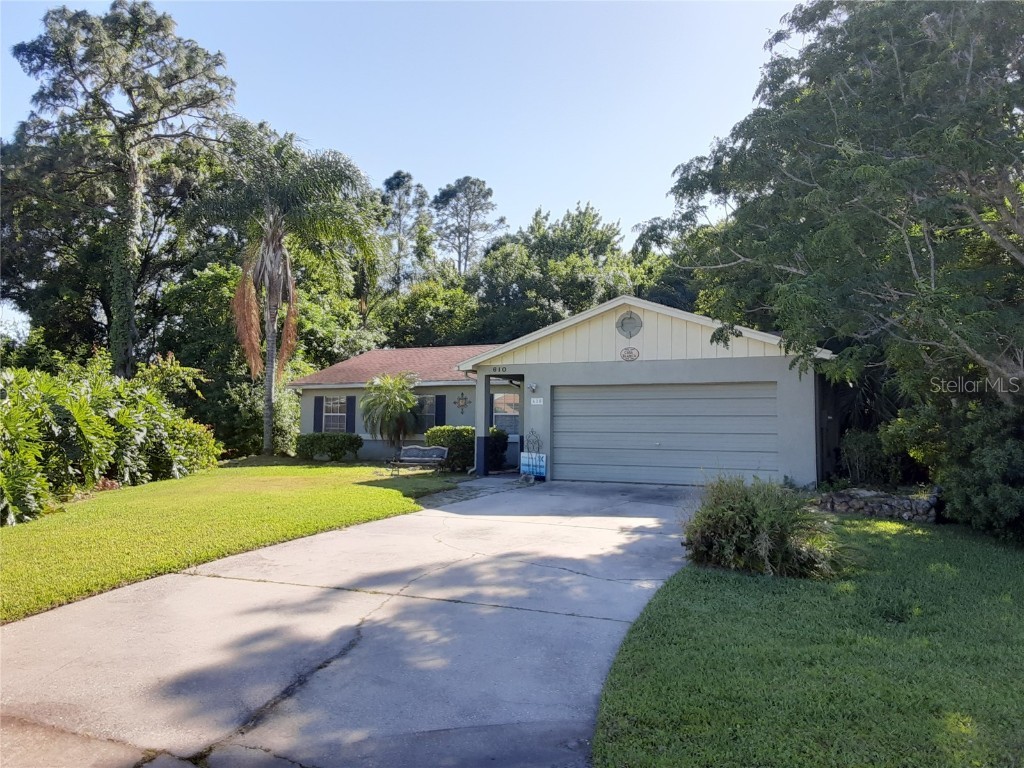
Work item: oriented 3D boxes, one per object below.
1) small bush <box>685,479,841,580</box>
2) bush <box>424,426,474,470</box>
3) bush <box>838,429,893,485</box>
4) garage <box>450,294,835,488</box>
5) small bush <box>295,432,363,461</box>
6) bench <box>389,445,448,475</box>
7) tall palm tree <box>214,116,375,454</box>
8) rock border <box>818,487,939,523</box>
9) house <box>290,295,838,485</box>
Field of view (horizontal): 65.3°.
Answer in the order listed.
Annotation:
[{"bbox_3d":[2.535,1.385,8.050,1.600,0.940,1.350,0,-2,11],"label":"small bush"},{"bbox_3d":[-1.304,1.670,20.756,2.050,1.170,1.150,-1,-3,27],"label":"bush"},{"bbox_3d":[7.013,1.450,15.800,1.100,1.150,1.050,-1,-3,27],"label":"bush"},{"bbox_3d":[3.892,0.228,19.815,8.280,4.000,6.650,-1,-3,27],"label":"garage"},{"bbox_3d":[-5.648,1.938,24.425,1.880,0.850,1.100,-1,-3,27],"label":"small bush"},{"bbox_3d":[-2.194,1.799,19.143,1.270,0.820,0.620,-1,-3,27],"label":"bench"},{"bbox_3d":[-8.042,-3.504,29.000,6.000,12.055,5.800,0,-2,0],"label":"tall palm tree"},{"bbox_3d":[5.516,1.759,11.961,1.700,0.380,0.600,-2,-3,44],"label":"rock border"},{"bbox_3d":[1.350,0.385,23.896,16.500,4.000,11.650,-1,-3,27],"label":"house"}]

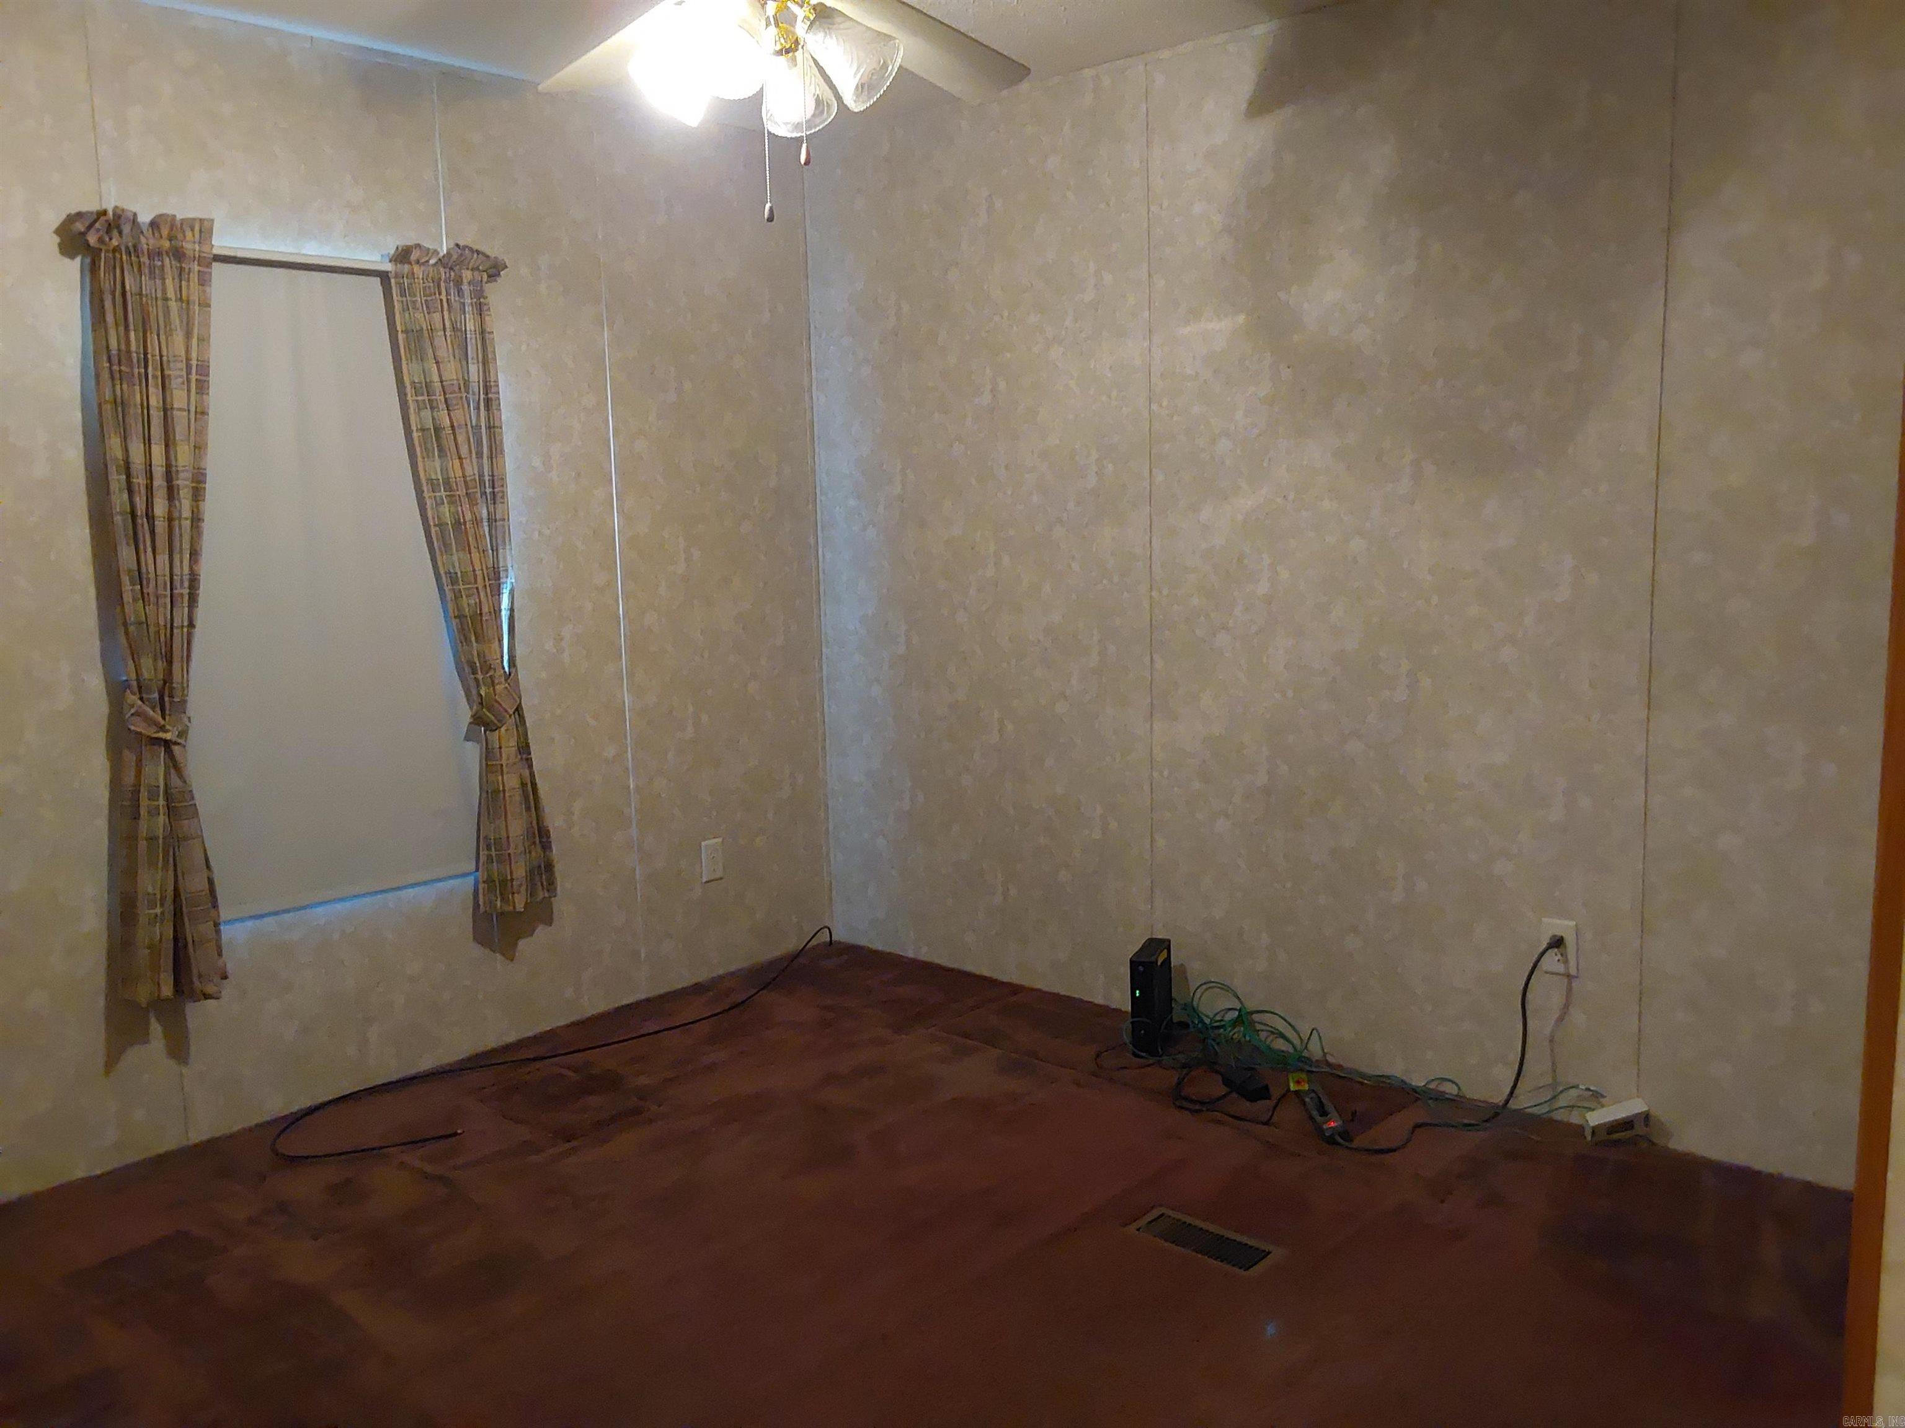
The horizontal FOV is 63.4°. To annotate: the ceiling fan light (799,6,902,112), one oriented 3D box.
[{"bbox_3d":[-0.152,-0.957,2.215,0.120,0.135,0.120,-43,-13,-13],"label":"ceiling fan light"}]

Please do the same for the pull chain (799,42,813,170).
[{"bbox_3d":[-0.210,-0.875,2.221,0.015,0.165,0.015,-1,8,0],"label":"pull chain"}]

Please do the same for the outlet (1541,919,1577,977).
[{"bbox_3d":[1.290,0.496,3.272,0.071,0.117,0.010,6,11,42],"label":"outlet"}]

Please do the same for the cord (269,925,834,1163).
[{"bbox_3d":[-0.830,0.807,3.959,0.410,0.075,1.810,6,11,42],"label":"cord"}]

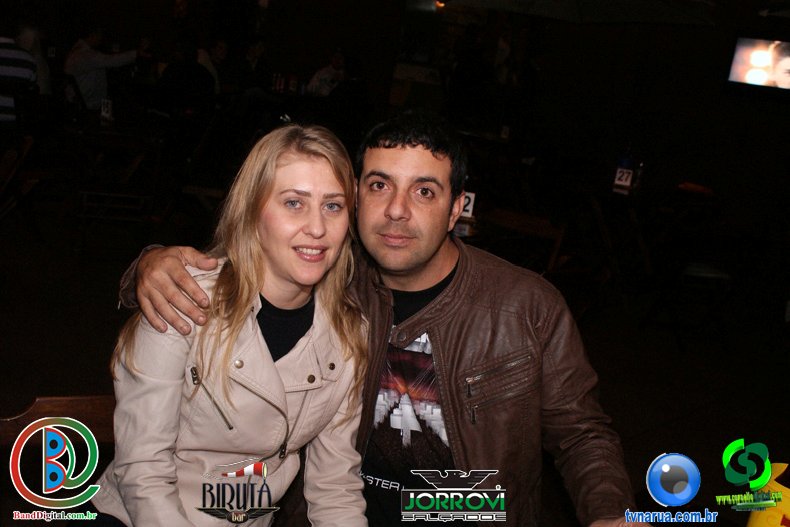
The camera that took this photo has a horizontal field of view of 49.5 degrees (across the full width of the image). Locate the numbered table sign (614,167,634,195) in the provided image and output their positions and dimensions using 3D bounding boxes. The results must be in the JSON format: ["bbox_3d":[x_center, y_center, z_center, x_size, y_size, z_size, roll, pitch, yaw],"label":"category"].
[{"bbox_3d":[1.374,-0.496,5.150,0.100,0.150,0.060,11,14,19],"label":"numbered table sign"}]

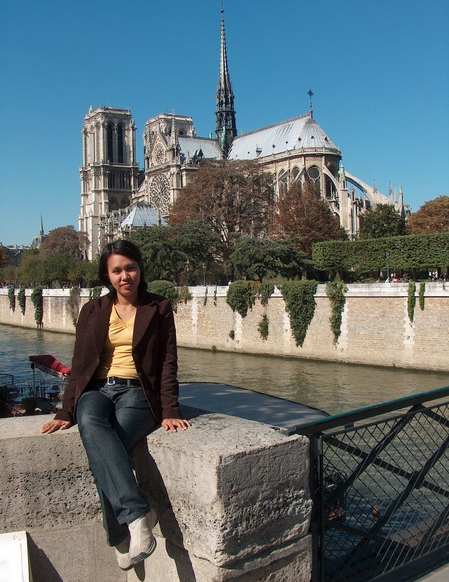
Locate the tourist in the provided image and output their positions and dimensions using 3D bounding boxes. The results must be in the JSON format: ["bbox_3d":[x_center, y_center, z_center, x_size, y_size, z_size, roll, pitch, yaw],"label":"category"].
[{"bbox_3d":[-0.473,0.419,2.710,0.650,1.300,0.640,0,0,3],"label":"tourist"}]

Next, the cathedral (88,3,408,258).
[{"bbox_3d":[-0.155,-49.393,208.028,48.000,96.000,129.000,-3,2,-35],"label":"cathedral"}]

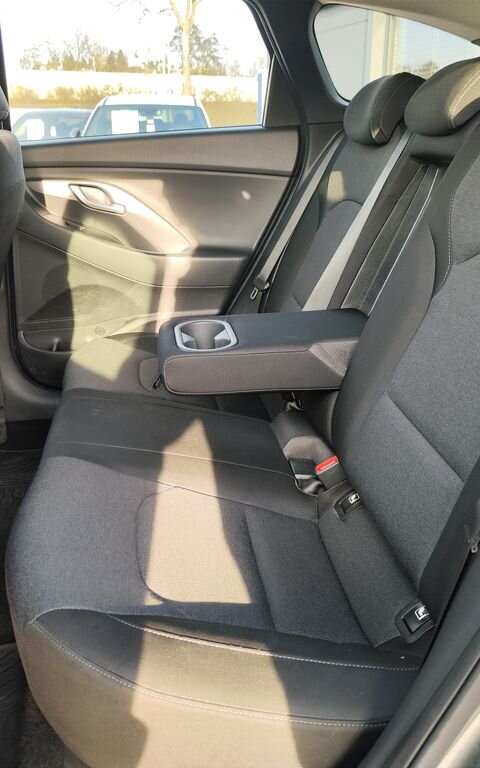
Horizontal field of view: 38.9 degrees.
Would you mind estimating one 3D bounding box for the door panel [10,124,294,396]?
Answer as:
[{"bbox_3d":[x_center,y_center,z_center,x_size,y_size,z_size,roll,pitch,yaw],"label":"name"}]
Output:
[{"bbox_3d":[-0.223,-0.314,1.818,0.770,0.690,0.100,-3,22,-8],"label":"door panel"}]

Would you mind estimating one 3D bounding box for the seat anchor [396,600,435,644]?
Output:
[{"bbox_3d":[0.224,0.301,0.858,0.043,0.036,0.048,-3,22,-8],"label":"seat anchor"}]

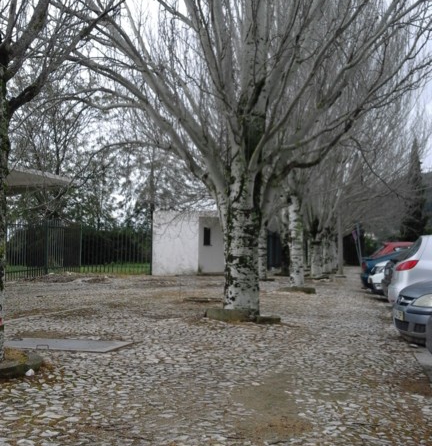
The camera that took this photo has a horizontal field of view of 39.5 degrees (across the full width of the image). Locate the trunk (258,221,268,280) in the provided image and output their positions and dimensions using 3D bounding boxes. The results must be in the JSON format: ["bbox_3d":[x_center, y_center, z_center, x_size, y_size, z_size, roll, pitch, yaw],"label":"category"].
[{"bbox_3d":[2.396,1.443,31.000,0.570,3.040,0.570,-1,-3,12],"label":"trunk"}]

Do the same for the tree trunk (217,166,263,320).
[{"bbox_3d":[0.482,0.309,11.600,0.740,2.990,0.740,-1,-3,12],"label":"tree trunk"}]

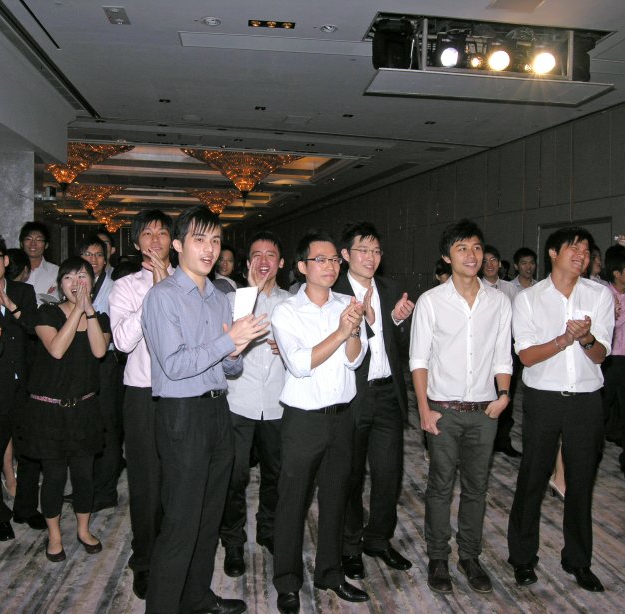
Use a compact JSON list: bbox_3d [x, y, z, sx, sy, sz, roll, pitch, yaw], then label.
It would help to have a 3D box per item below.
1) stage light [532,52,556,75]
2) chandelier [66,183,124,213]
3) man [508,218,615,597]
[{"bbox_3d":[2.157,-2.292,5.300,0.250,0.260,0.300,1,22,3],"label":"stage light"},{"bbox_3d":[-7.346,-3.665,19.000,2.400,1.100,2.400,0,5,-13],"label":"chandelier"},{"bbox_3d":[1.222,0.492,2.792,0.510,1.720,0.400,1,4,12],"label":"man"}]

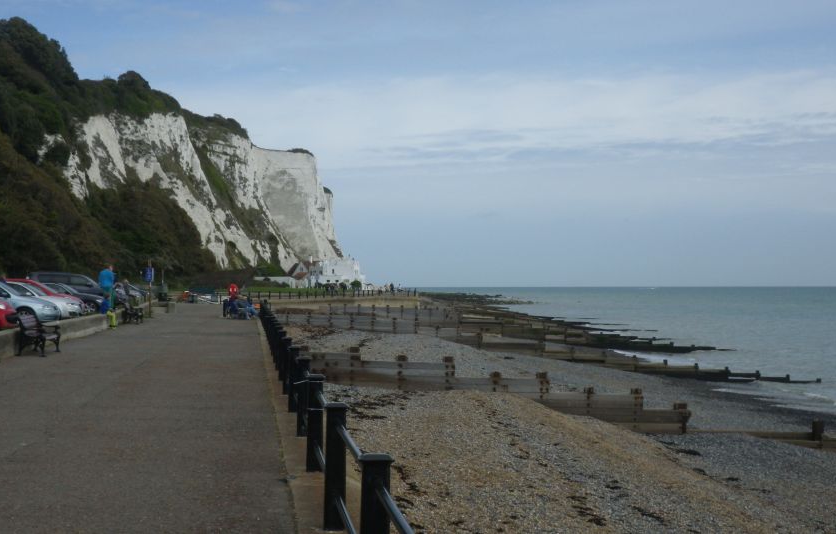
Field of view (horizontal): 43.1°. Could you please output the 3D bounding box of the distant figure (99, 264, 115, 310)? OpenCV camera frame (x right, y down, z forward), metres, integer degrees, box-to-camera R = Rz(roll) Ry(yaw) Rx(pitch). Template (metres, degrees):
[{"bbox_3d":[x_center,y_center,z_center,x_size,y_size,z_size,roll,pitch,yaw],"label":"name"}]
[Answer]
[{"bbox_3d":[-11.231,0.799,38.192,0.380,1.720,0.520,1,-1,-37],"label":"distant figure"}]

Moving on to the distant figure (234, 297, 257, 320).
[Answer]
[{"bbox_3d":[-8.023,1.935,49.173,1.050,1.060,0.600,0,-1,15],"label":"distant figure"}]

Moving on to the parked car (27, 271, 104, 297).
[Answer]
[{"bbox_3d":[-16.331,1.159,50.162,4.400,1.830,1.860,0,-1,-9],"label":"parked car"}]

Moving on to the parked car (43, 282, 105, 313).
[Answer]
[{"bbox_3d":[-14.075,1.276,40.458,4.400,1.410,1.780,0,-1,-9],"label":"parked car"}]

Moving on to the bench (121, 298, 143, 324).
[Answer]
[{"bbox_3d":[-11.747,1.930,43.572,0.650,0.860,1.700,0,-1,-9],"label":"bench"}]

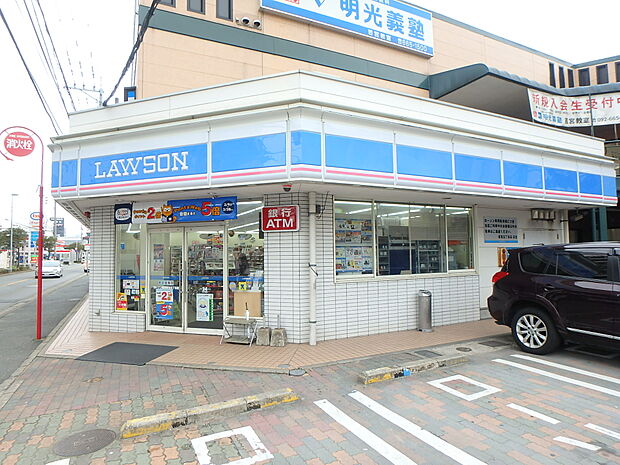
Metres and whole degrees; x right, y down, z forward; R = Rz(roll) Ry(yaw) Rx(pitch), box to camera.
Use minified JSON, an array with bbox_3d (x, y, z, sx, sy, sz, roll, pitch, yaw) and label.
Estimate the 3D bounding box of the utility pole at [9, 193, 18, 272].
[{"bbox_3d":[-31.401,0.070,40.114,0.700,8.320,0.300,1,-3,-26],"label":"utility pole"}]

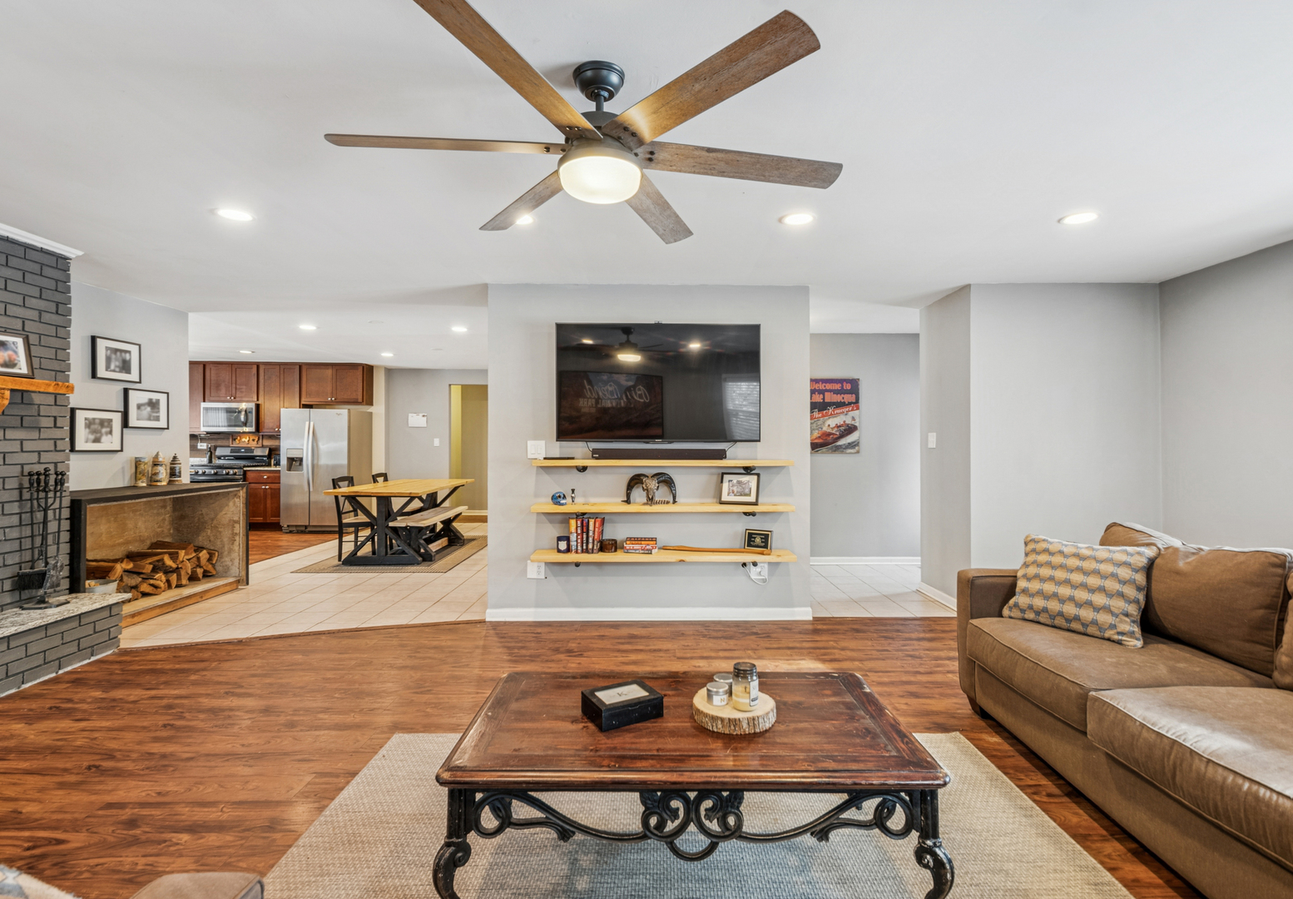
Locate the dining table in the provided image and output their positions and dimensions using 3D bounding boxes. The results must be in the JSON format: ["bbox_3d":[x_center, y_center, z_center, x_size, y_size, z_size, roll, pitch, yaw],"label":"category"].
[{"bbox_3d":[-2.820,0.818,6.800,0.972,0.775,2.290,0,0,-2],"label":"dining table"}]

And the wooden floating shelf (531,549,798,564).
[{"bbox_3d":[0.125,0.748,3.966,1.828,0.044,0.220,0,0,-1],"label":"wooden floating shelf"}]

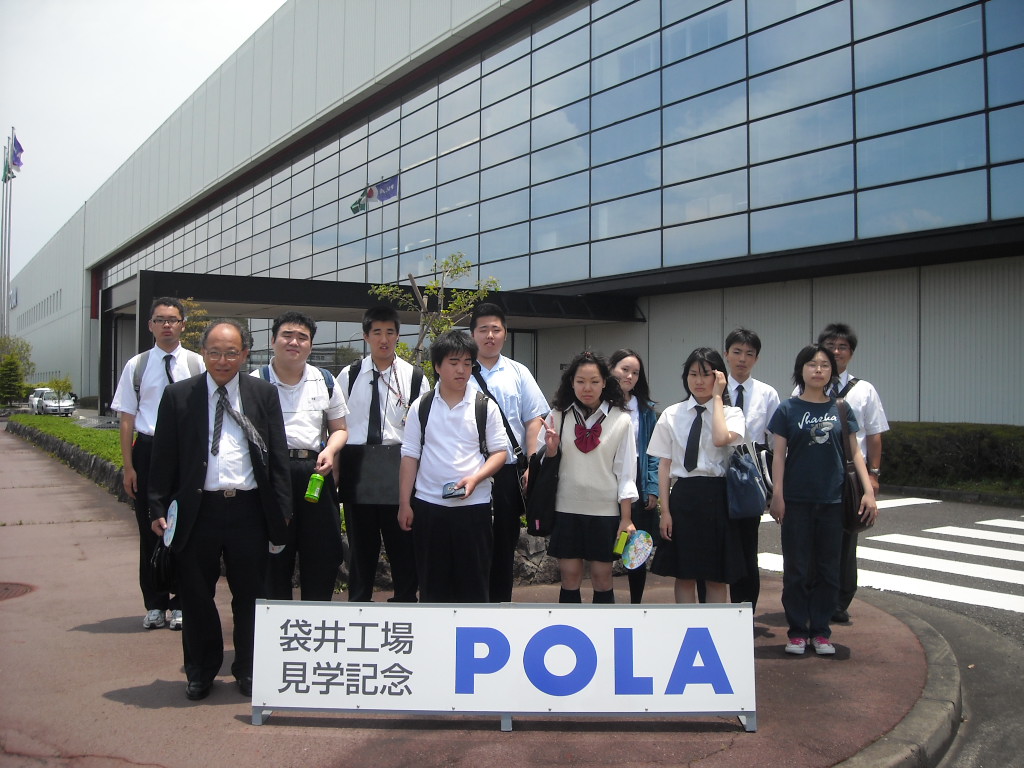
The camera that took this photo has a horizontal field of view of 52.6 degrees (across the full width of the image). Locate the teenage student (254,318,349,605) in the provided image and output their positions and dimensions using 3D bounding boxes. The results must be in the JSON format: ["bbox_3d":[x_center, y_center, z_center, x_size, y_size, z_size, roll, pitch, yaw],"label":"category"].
[{"bbox_3d":[-1.087,0.485,5.255,0.530,1.710,0.400,0,0,-9],"label":"teenage student"}]

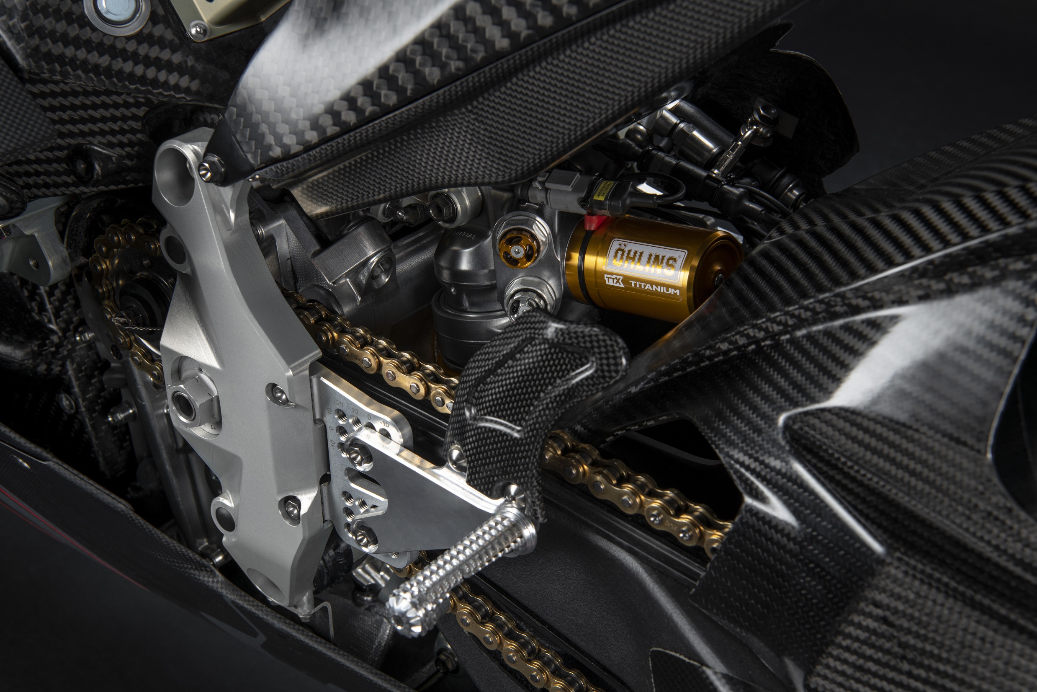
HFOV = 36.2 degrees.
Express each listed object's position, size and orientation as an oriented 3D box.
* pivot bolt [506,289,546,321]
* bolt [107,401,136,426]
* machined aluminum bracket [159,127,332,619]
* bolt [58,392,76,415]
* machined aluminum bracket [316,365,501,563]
[{"bbox_3d":[0.005,-0.019,0.830,0.021,0.021,0.013,6,26,10],"label":"pivot bolt"},{"bbox_3d":[-0.249,0.042,0.995,0.011,0.011,0.021,21,37,32],"label":"bolt"},{"bbox_3d":[-0.143,0.013,0.823,0.096,0.263,0.032,21,37,32],"label":"machined aluminum bracket"},{"bbox_3d":[-0.304,0.039,1.070,0.016,0.016,0.008,21,37,32],"label":"bolt"},{"bbox_3d":[-0.052,0.074,0.780,0.143,0.095,0.026,21,37,32],"label":"machined aluminum bracket"}]

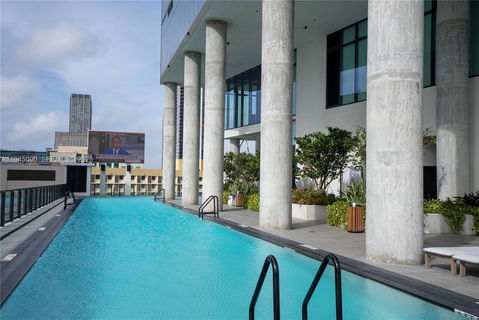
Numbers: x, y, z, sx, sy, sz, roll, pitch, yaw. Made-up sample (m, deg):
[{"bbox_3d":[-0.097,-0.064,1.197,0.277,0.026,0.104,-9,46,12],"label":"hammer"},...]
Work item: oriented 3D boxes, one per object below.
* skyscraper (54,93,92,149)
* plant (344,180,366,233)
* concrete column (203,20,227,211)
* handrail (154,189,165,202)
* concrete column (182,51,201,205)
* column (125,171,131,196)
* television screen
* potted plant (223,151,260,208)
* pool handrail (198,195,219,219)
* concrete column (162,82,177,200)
[{"bbox_3d":[-208.765,-14.930,585.903,43.665,129.858,40.000,2,-3,-17],"label":"skyscraper"},{"bbox_3d":[3.750,1.505,15.059,0.600,1.660,0.600,1,-3,0],"label":"plant"},{"bbox_3d":[-1.319,-2.336,24.889,1.083,10.097,1.083,1,-3,0],"label":"concrete column"},{"bbox_3d":[-6.109,2.746,35.944,0.820,1.000,0.600,2,-3,-17],"label":"handrail"},{"bbox_3d":[-3.175,-2.065,31.080,1.083,10.097,1.083,2,-3,-17],"label":"concrete column"},{"bbox_3d":[-10.898,2.322,45.800,0.514,2.508,0.514,2,-3,-17],"label":"column"},{"bbox_3d":[-11.869,-1.180,45.237,5.222,2.917,0.300,2,-3,-17],"label":"television screen"},{"bbox_3d":[0.298,1.221,29.500,2.500,3.500,2.300,2,-3,-17],"label":"potted plant"},{"bbox_3d":[-1.329,2.048,19.991,0.820,1.000,0.600,2,-3,-17],"label":"pool handrail"},{"bbox_3d":[-6.075,-1.642,40.762,1.083,10.097,1.083,2,-3,-17],"label":"concrete column"}]

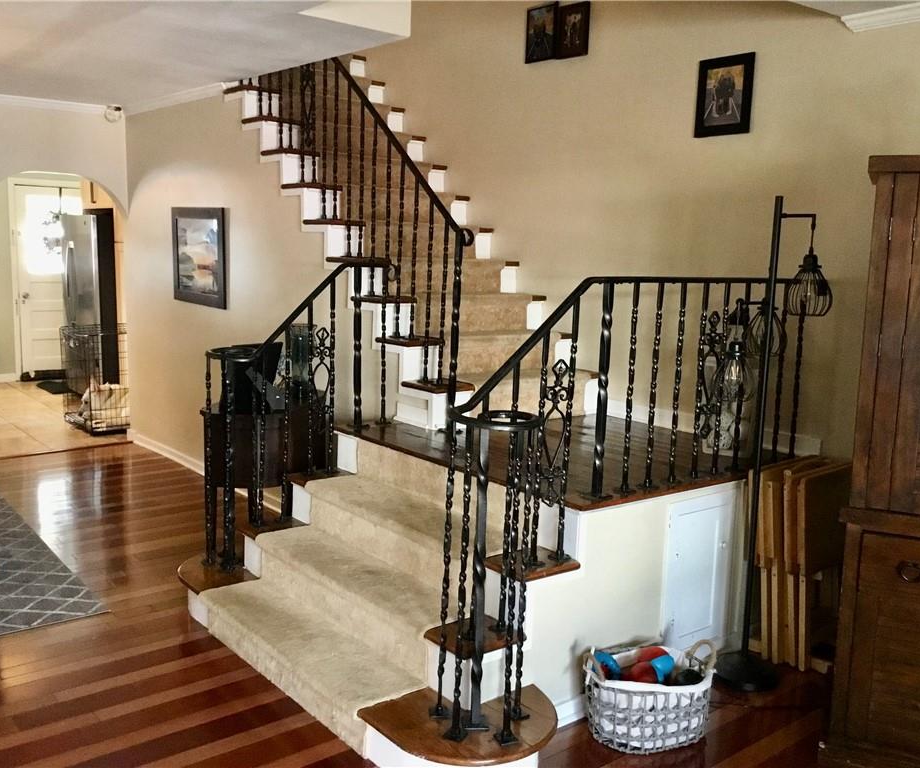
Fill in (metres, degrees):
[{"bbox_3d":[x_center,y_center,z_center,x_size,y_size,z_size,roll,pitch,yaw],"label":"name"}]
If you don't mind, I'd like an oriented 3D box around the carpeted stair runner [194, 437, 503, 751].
[{"bbox_3d":[-0.377,0.675,3.328,0.715,0.723,1.147,-4,10,-38],"label":"carpeted stair runner"}]

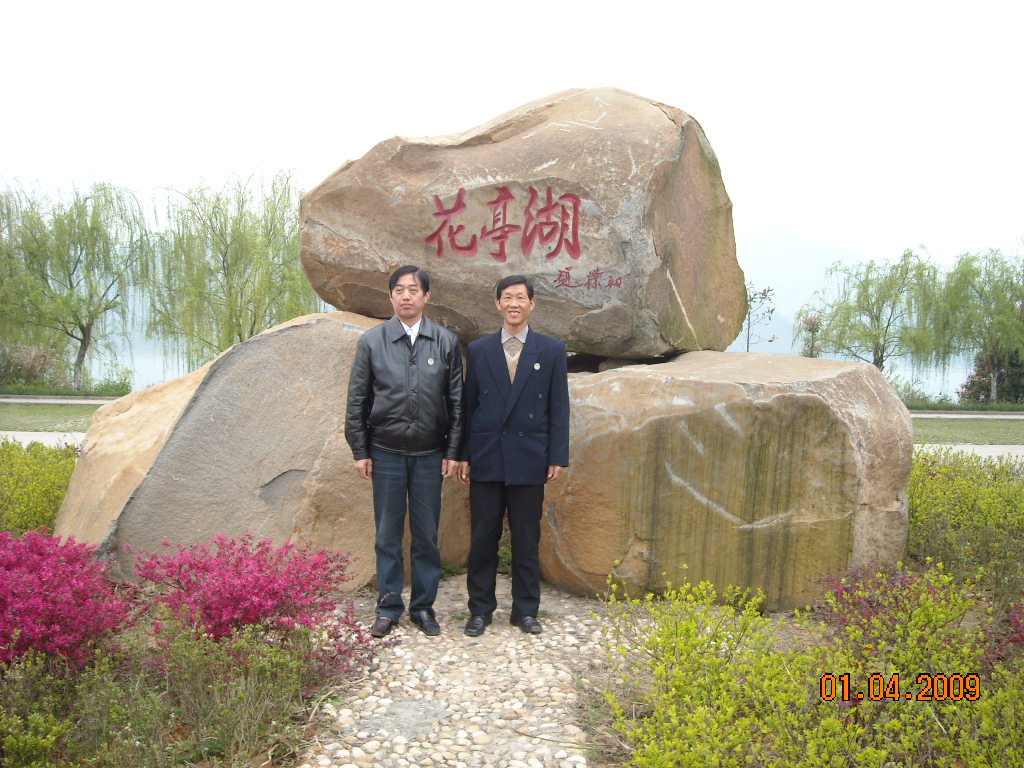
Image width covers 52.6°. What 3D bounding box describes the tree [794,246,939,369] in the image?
[{"bbox_3d":[10.614,-1.737,31.000,4.300,4.650,4.200,1,2,0],"label":"tree"}]

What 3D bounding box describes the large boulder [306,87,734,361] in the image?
[{"bbox_3d":[0.071,-1.078,7.000,2.900,1.800,1.600,1,2,7],"label":"large boulder"}]

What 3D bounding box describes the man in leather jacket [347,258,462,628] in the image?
[{"bbox_3d":[-0.519,0.299,4.950,0.560,1.720,0.330,1,2,-2],"label":"man in leather jacket"}]

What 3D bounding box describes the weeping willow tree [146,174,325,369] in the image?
[{"bbox_3d":[-7.342,-2.718,28.000,5.000,5.900,4.900,1,2,0],"label":"weeping willow tree"}]

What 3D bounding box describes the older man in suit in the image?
[{"bbox_3d":[0.012,0.318,4.950,0.540,1.680,0.330,1,2,-1],"label":"older man in suit"}]

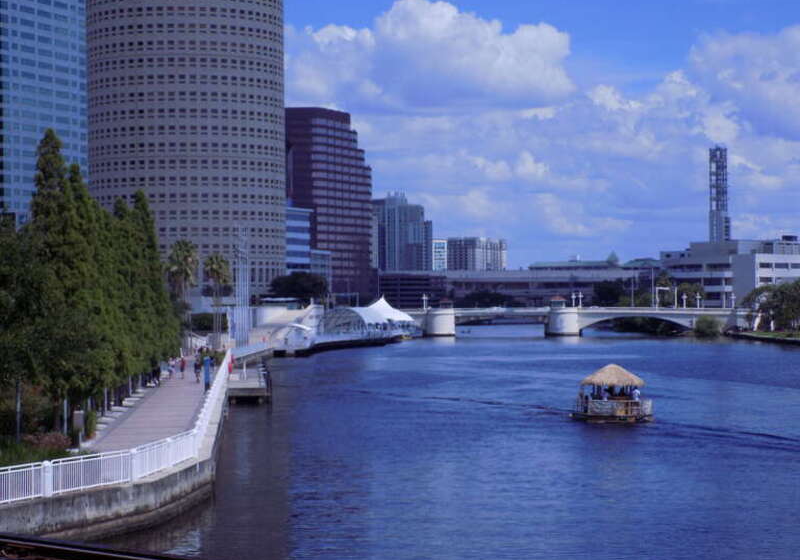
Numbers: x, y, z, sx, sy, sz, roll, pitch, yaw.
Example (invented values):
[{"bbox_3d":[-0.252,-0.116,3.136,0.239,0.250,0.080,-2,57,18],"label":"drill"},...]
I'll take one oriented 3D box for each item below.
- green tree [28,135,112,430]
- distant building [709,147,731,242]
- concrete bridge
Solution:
[{"bbox_3d":[-16.086,0.122,88.000,4.100,14.400,4.100,0,-1,0],"label":"green tree"},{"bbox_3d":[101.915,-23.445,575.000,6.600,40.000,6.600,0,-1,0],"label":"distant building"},{"bbox_3d":[43.451,11.230,482.000,103.000,7.900,20.000,0,-1,-1],"label":"concrete bridge"}]

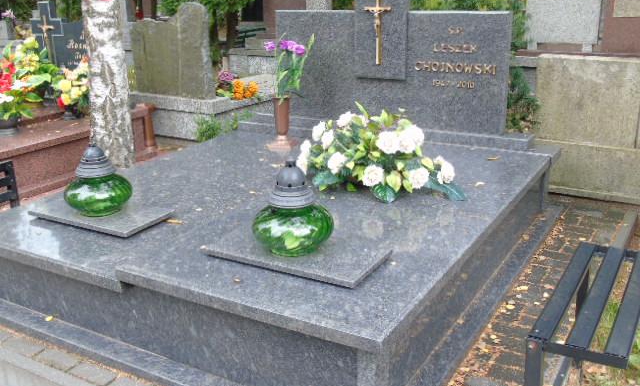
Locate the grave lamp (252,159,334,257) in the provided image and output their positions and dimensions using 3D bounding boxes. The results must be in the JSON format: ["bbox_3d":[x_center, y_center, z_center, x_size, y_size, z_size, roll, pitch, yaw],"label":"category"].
[{"bbox_3d":[-0.099,0.039,2.278,0.295,0.350,0.295,-1,18,0],"label":"grave lamp"}]

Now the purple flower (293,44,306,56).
[{"bbox_3d":[-0.131,-0.920,4.030,0.085,0.075,0.085,-1,18,1],"label":"purple flower"}]

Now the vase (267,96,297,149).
[{"bbox_3d":[-0.256,-0.482,4.184,0.155,0.340,0.155,2,18,11],"label":"vase"}]

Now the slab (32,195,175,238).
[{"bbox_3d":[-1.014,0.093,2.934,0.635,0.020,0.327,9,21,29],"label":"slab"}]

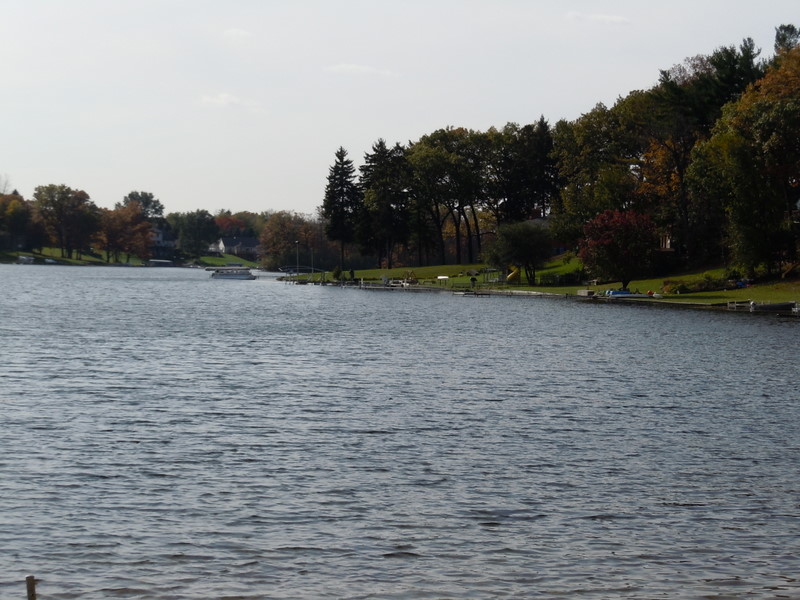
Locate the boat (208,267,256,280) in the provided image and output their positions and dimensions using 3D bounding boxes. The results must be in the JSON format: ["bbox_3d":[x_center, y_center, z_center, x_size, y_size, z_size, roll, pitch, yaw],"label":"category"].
[{"bbox_3d":[-30.379,-4.742,425.000,8.600,2.350,2.500,0,1,6],"label":"boat"}]

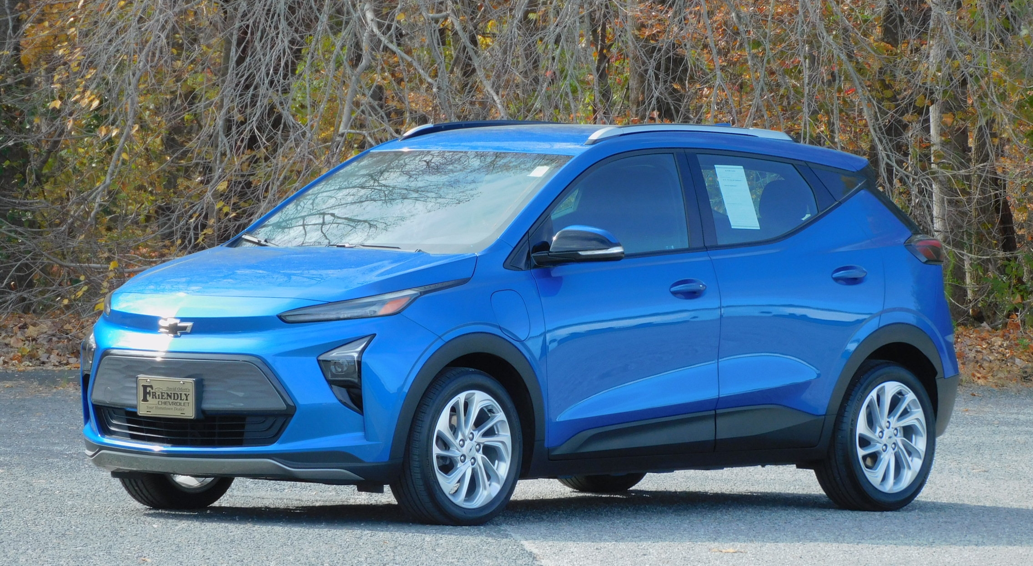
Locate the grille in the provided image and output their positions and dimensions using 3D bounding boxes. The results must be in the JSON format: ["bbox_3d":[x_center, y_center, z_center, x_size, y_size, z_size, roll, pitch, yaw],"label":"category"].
[{"bbox_3d":[-1.327,0.567,31.756,1.030,0.140,0.130,3,2,41],"label":"grille"}]

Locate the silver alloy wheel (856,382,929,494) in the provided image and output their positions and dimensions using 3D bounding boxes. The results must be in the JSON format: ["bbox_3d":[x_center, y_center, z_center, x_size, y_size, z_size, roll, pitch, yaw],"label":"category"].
[{"bbox_3d":[1.504,0.642,33.897,0.190,0.469,0.469,3,2,41],"label":"silver alloy wheel"}]

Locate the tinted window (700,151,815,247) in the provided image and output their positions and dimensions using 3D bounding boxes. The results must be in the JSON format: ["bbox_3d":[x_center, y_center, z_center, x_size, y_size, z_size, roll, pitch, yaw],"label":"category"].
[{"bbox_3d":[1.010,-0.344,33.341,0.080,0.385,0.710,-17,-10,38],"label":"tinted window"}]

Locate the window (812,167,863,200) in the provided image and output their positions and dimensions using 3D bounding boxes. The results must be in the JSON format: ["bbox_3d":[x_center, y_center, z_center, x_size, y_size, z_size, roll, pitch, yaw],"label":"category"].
[{"bbox_3d":[1.352,-0.421,33.884,0.060,0.140,0.380,-16,-8,32],"label":"window"}]

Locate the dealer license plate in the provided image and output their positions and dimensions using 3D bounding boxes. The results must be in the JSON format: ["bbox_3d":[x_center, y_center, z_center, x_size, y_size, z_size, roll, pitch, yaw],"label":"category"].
[{"bbox_3d":[-1.366,0.448,31.703,0.305,0.155,0.030,3,2,41],"label":"dealer license plate"}]

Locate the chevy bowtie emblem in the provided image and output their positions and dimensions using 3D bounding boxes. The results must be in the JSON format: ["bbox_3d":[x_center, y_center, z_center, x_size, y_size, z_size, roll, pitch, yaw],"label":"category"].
[{"bbox_3d":[-1.339,0.173,31.697,0.185,0.073,0.028,2,2,41],"label":"chevy bowtie emblem"}]

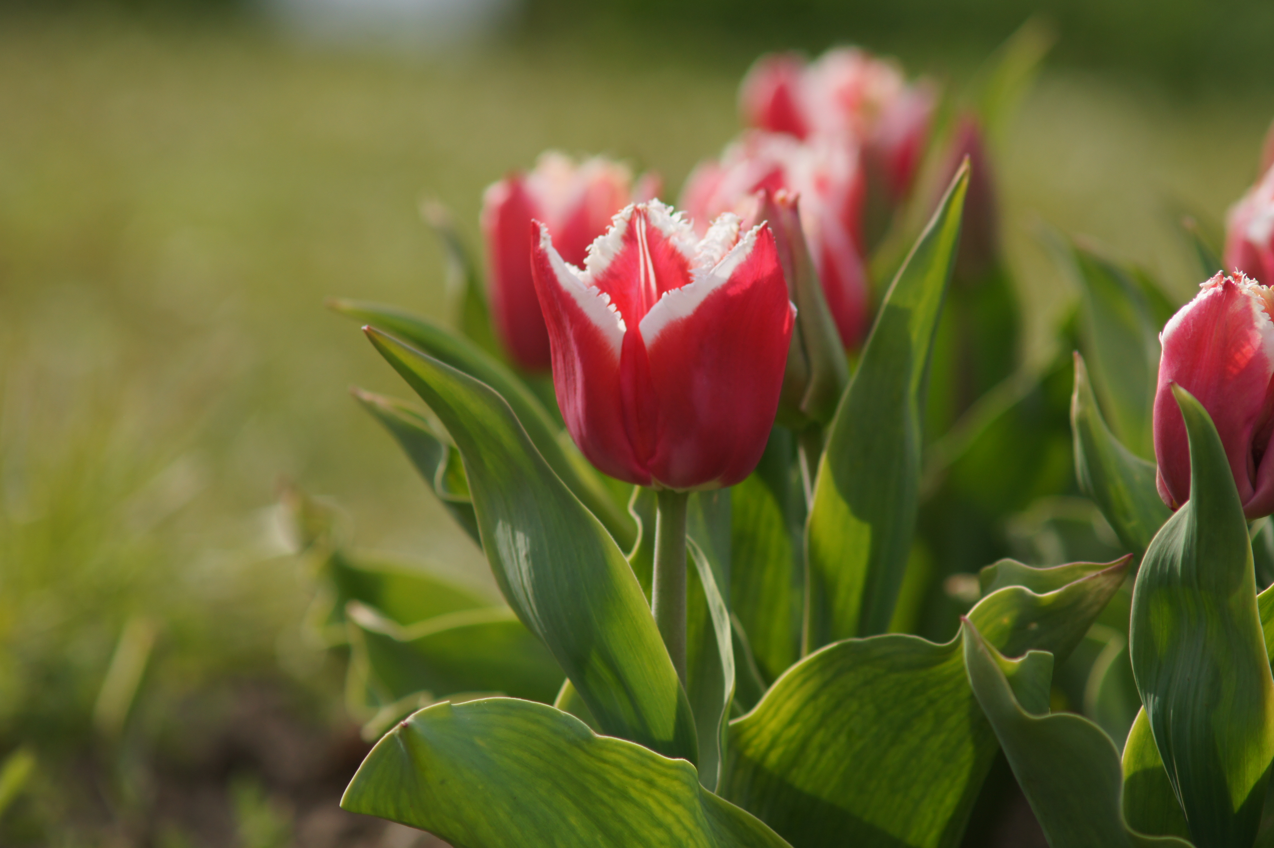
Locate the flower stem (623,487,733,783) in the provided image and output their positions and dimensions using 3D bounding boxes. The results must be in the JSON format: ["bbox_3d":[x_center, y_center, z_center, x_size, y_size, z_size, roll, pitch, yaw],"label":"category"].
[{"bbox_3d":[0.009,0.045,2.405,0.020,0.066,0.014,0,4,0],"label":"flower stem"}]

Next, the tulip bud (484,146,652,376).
[{"bbox_3d":[-0.016,-0.037,2.580,0.041,0.050,0.041,0,6,0],"label":"tulip bud"}]

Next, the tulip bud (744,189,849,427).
[{"bbox_3d":[0.036,-0.026,2.470,0.023,0.053,0.024,-4,6,0],"label":"tulip bud"}]

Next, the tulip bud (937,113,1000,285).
[{"bbox_3d":[0.091,-0.061,3.050,0.019,0.049,0.018,0,4,0],"label":"tulip bud"}]

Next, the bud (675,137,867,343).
[{"bbox_3d":[0.033,-0.044,2.650,0.044,0.051,0.045,0,6,0],"label":"bud"}]

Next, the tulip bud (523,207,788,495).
[{"bbox_3d":[0.005,-0.017,2.400,0.057,0.062,0.055,0,4,0],"label":"tulip bud"}]

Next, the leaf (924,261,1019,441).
[{"bbox_3d":[0.082,-0.014,2.740,0.025,0.055,0.020,0,6,0],"label":"leaf"}]

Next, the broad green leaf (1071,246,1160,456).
[{"bbox_3d":[0.118,-0.015,2.750,0.025,0.060,0.018,0,4,0],"label":"broad green leaf"}]

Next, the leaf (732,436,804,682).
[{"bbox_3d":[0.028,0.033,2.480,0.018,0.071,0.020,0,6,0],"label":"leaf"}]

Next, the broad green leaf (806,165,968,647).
[{"bbox_3d":[0.055,-0.003,2.460,0.036,0.110,0.022,0,4,0],"label":"broad green leaf"}]

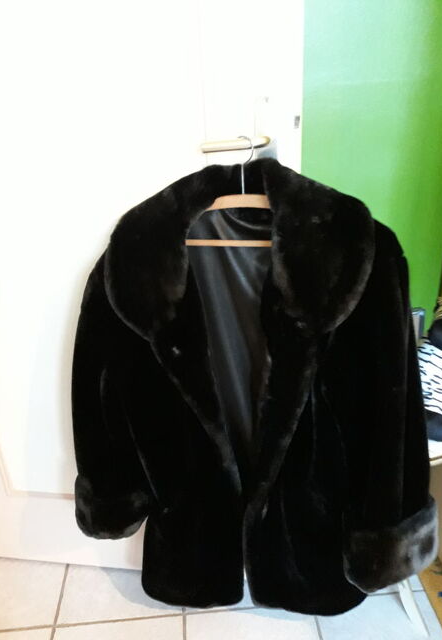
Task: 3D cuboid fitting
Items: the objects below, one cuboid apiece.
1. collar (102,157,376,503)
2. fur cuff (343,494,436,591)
[{"bbox_3d":[0.030,0.036,0.842,0.415,0.585,0.170,2,26,11],"label":"collar"},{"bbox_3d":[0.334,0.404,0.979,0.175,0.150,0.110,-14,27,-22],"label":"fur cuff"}]

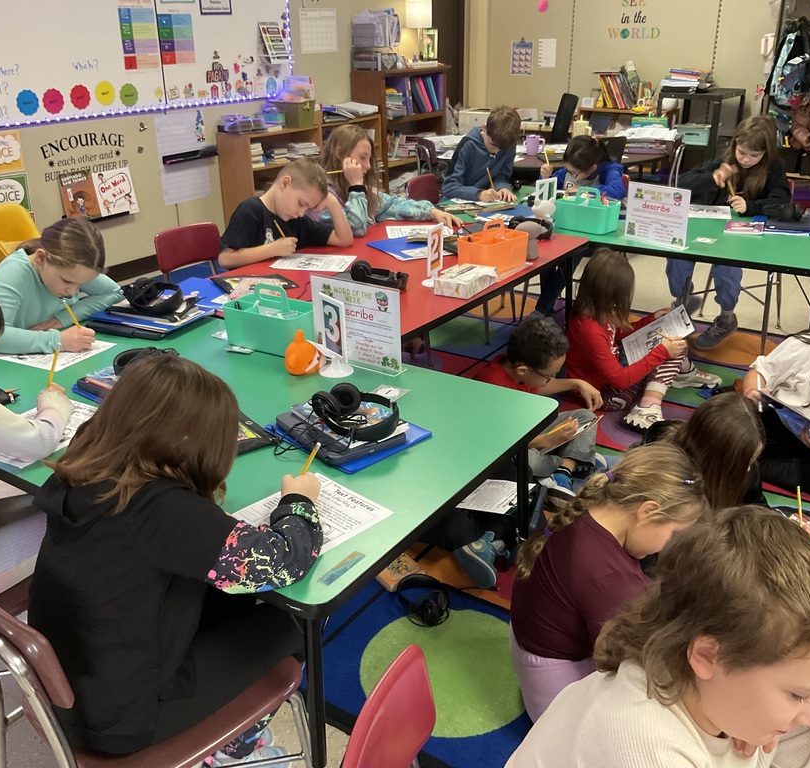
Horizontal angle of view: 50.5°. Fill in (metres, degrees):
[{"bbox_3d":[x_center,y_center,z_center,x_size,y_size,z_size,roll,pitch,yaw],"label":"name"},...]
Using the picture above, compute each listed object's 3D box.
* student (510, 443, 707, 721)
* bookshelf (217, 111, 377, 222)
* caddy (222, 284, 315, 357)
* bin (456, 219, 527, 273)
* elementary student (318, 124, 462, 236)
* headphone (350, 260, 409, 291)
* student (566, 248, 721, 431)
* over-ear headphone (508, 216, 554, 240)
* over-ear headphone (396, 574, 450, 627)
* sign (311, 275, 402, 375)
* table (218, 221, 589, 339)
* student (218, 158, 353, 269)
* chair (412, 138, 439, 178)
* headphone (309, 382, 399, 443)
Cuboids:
[{"bbox_3d":[0.496,0.460,1.814,0.560,0.710,0.460,-1,23,-1],"label":"student"},{"bbox_3d":[-0.703,-1.520,6.355,0.320,0.780,1.580,13,26,29],"label":"bookshelf"},{"bbox_3d":[-0.357,-0.183,2.349,0.245,0.168,0.148,14,27,31],"label":"caddy"},{"bbox_3d":[0.314,-0.498,3.044,0.165,0.172,0.245,16,28,35],"label":"bin"},{"bbox_3d":[-0.161,-0.603,3.870,0.770,1.070,0.540,14,27,31],"label":"elementary student"},{"bbox_3d":[-0.079,-0.374,2.860,0.200,0.075,0.145,9,25,22],"label":"headphone"},{"bbox_3d":[0.987,-0.232,3.527,0.650,0.640,0.540,6,24,16],"label":"student"},{"bbox_3d":[0.531,-0.633,3.492,0.200,0.080,0.165,9,25,22],"label":"over-ear headphone"},{"bbox_3d":[0.053,0.585,2.346,0.175,0.078,0.150,14,27,31],"label":"over-ear headphone"},{"bbox_3d":[-0.122,-0.157,2.190,0.280,0.218,0.065,13,27,31],"label":"sign"},{"bbox_3d":[-0.059,-0.124,3.271,0.915,0.666,1.524,14,27,31],"label":"table"},{"bbox_3d":[-0.586,-0.406,3.417,0.600,0.980,0.500,17,29,36],"label":"student"},{"bbox_3d":[0.320,-1.258,5.771,0.500,0.780,0.440,-8,24,-17],"label":"chair"},{"bbox_3d":[-0.104,0.042,1.777,0.185,0.072,0.165,14,27,32],"label":"headphone"}]

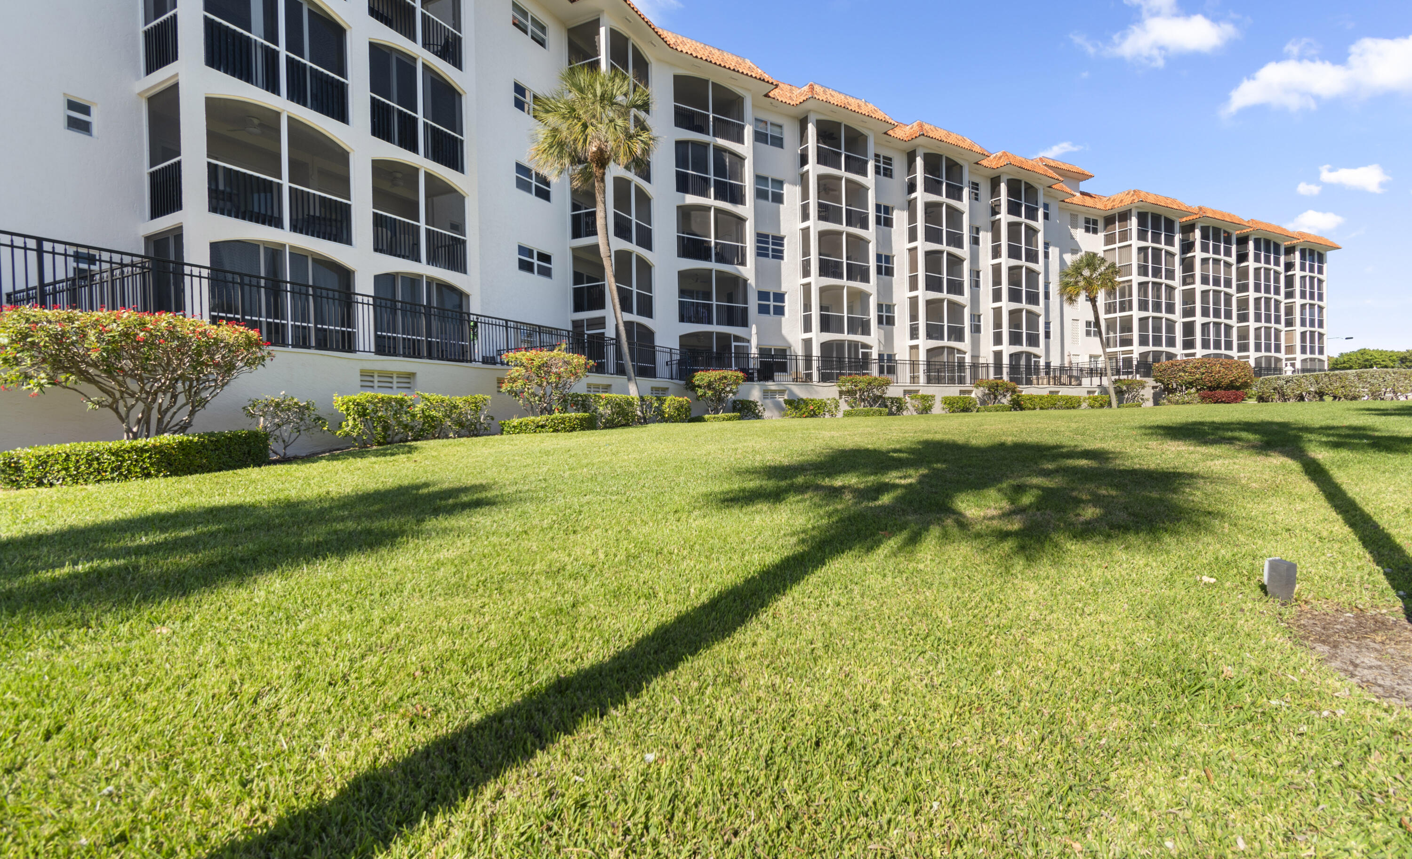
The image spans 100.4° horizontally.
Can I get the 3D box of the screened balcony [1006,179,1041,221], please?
[{"bbox_3d":[20.461,-15.092,39.183,3.640,2.550,1.500,-2,1,-31],"label":"screened balcony"}]

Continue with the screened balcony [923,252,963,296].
[{"bbox_3d":[13.333,-8.948,33.985,3.399,2.448,1.500,-2,1,-31],"label":"screened balcony"}]

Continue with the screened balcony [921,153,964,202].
[{"bbox_3d":[13.221,-14.386,33.874,3.399,2.448,1.500,-2,1,-31],"label":"screened balcony"}]

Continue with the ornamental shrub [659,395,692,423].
[{"bbox_3d":[-0.995,-0.660,19.292,0.850,0.890,0.950,-1,1,29],"label":"ornamental shrub"}]

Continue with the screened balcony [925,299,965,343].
[{"bbox_3d":[13.389,-6.229,34.040,3.399,2.448,1.500,-2,1,-31],"label":"screened balcony"}]

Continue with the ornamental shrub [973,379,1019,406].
[{"bbox_3d":[14.034,-1.671,28.512,2.150,1.500,1.900,-1,1,12],"label":"ornamental shrub"}]

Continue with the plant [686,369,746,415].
[{"bbox_3d":[0.386,-1.196,20.584,2.000,1.770,1.700,-2,1,-31],"label":"plant"}]

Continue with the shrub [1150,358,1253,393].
[{"bbox_3d":[30.384,-2.968,35.969,4.400,2.700,3.000,0,1,40],"label":"shrub"}]

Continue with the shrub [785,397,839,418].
[{"bbox_3d":[4.097,-0.841,23.000,2.250,0.820,0.950,-2,1,-31],"label":"shrub"}]

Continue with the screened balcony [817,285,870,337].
[{"bbox_3d":[7.422,-6.366,31.552,3.630,2.523,0.400,-2,1,-31],"label":"screened balcony"}]

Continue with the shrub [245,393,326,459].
[{"bbox_3d":[-6.716,-0.079,9.400,0.950,1.020,1.100,-1,1,29],"label":"shrub"}]

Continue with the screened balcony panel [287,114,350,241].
[{"bbox_3d":[-8.903,-5.627,13.488,0.200,2.502,1.445,0,1,29],"label":"screened balcony panel"}]

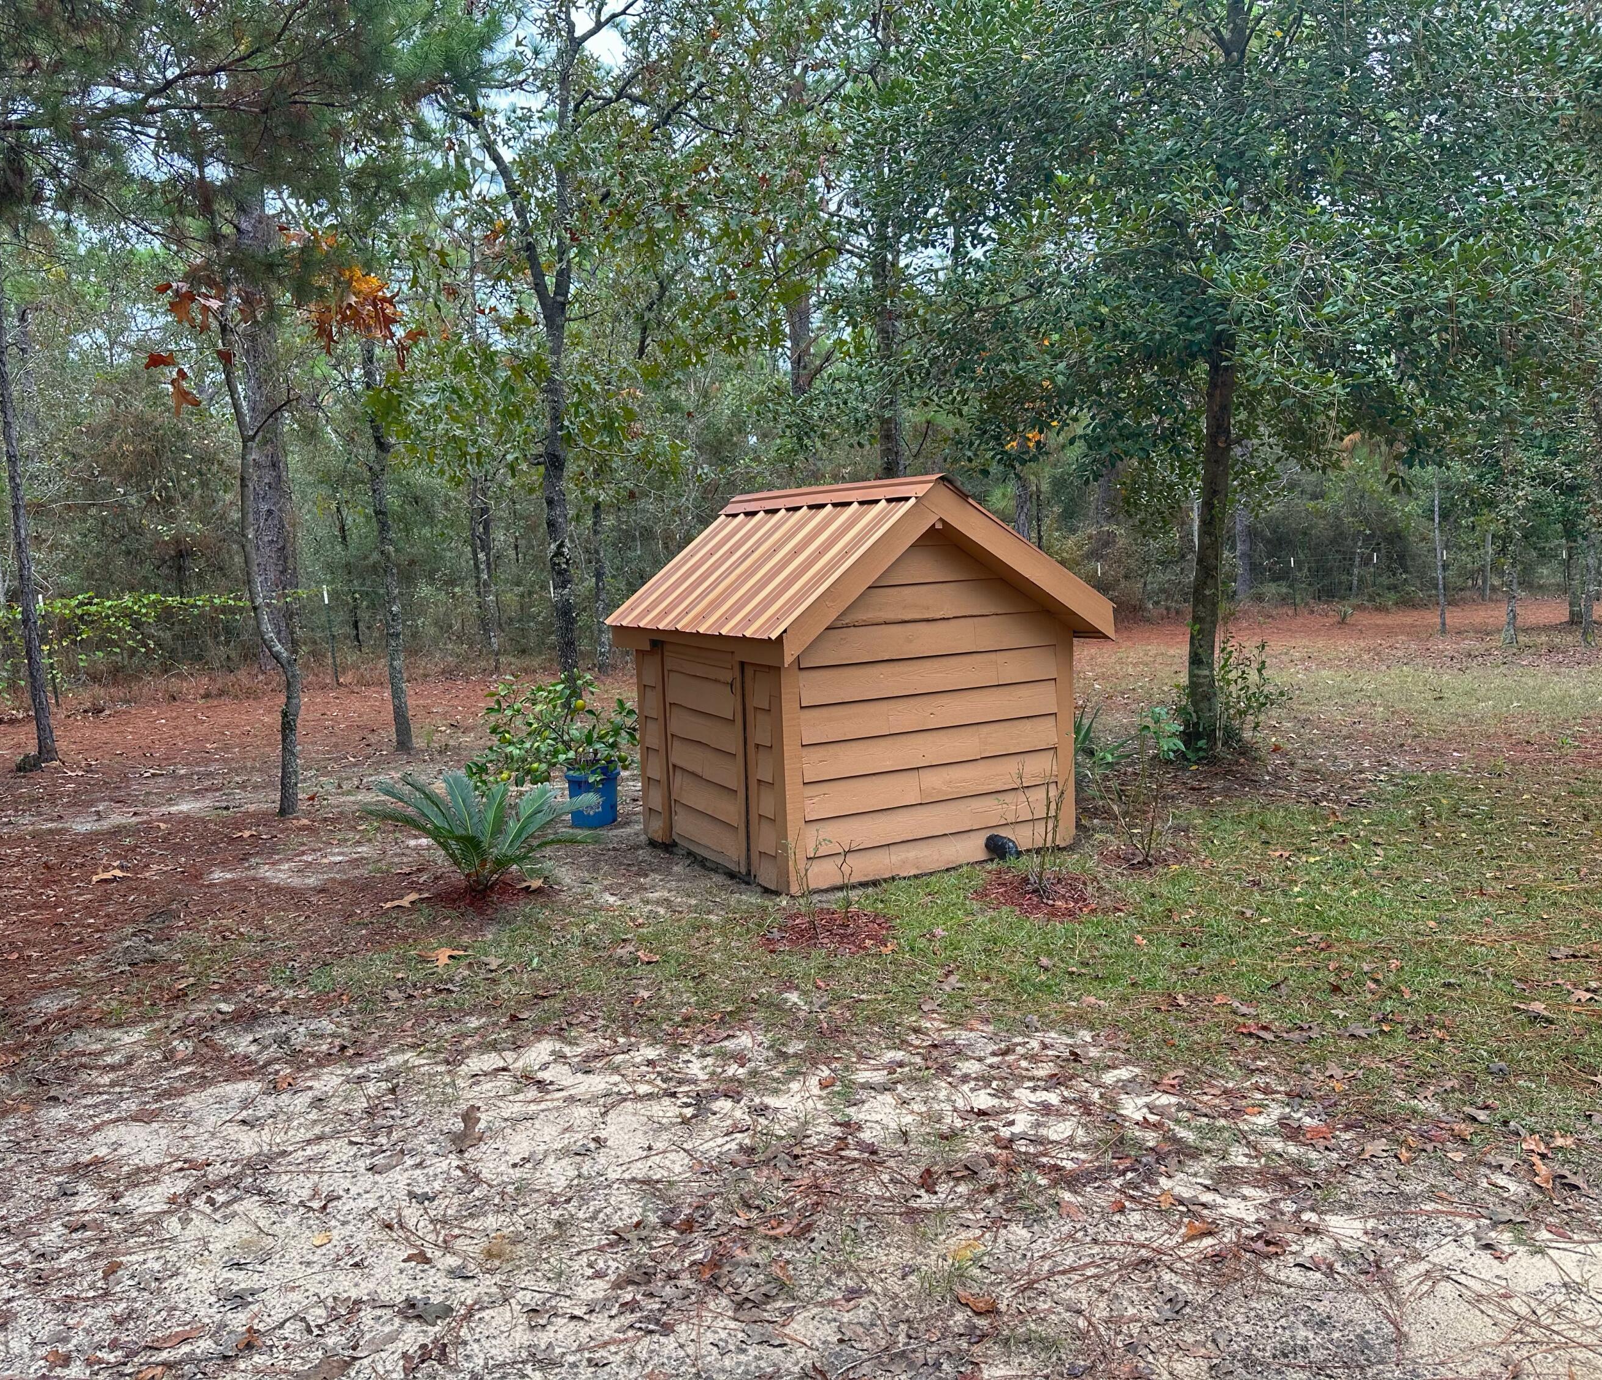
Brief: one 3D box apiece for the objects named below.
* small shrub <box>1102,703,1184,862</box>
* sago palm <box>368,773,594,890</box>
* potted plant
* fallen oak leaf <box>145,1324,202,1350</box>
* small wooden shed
[{"bbox_3d":[1.562,0.433,5.827,0.360,0.700,0.360,-1,6,15],"label":"small shrub"},{"bbox_3d":[-1.444,0.643,5.794,1.020,0.520,0.920,-4,6,-15],"label":"sago palm"},{"bbox_3d":[-1.359,0.328,7.074,0.920,0.870,0.750,-3,6,-9],"label":"potted plant"},{"bbox_3d":[-1.184,1.226,2.409,0.105,0.018,0.045,-7,7,-37],"label":"fallen oak leaf"},{"bbox_3d":[0.234,-0.125,6.438,1.789,1.772,1.922,-6,7,-30],"label":"small wooden shed"}]

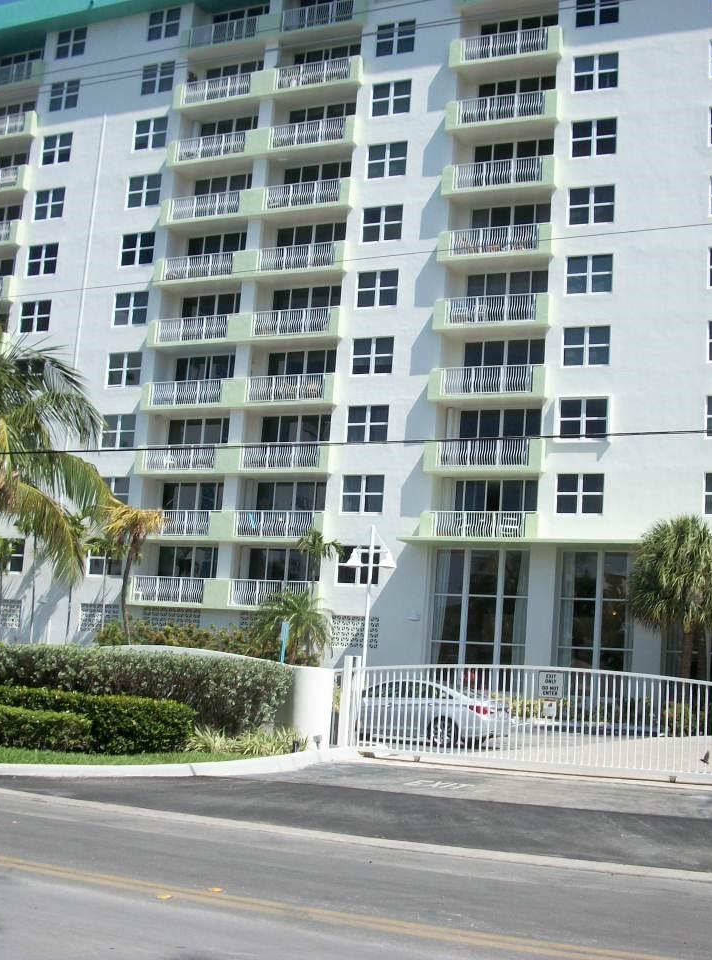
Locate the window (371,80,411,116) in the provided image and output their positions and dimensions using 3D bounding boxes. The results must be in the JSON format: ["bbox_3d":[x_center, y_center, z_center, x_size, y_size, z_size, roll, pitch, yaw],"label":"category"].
[{"bbox_3d":[1.439,-15.207,51.816,1.670,1.390,0.150,0,-10,25],"label":"window"}]

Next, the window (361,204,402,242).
[{"bbox_3d":[1.066,-10.017,50.911,1.670,1.390,0.150,0,-10,25],"label":"window"}]

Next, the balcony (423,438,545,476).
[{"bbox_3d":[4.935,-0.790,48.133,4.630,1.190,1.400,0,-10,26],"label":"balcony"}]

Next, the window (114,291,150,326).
[{"bbox_3d":[-9.781,-7.448,56.462,1.760,1.480,0.140,0,-10,26],"label":"window"}]

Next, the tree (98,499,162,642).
[{"bbox_3d":[-8.050,4.086,46.000,2.300,6.600,2.300,0,-10,26],"label":"tree"}]

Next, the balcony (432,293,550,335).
[{"bbox_3d":[5.179,-6.096,48.225,4.500,1.210,1.000,0,-10,25],"label":"balcony"}]

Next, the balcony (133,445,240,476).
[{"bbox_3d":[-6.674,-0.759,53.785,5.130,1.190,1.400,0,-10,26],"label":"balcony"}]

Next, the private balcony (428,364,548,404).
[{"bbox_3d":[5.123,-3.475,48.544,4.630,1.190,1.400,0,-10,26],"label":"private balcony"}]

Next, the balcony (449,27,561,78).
[{"bbox_3d":[5.873,-16.495,50.048,4.500,1.200,1.000,0,-10,25],"label":"balcony"}]

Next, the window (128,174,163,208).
[{"bbox_3d":[-9.210,-12.561,56.361,1.680,1.420,0.150,0,-10,26],"label":"window"}]

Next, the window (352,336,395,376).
[{"bbox_3d":[0.672,-4.834,50.824,1.760,1.480,0.140,0,-10,26],"label":"window"}]

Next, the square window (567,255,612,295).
[{"bbox_3d":[8.466,-7.388,46.863,1.670,1.390,0.150,0,-10,25],"label":"square window"}]

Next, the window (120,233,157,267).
[{"bbox_3d":[-9.385,-9.942,55.921,1.670,1.390,0.150,0,-10,25],"label":"window"}]

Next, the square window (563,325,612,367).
[{"bbox_3d":[8.270,-4.761,46.272,1.680,1.420,0.150,0,-10,26],"label":"square window"}]

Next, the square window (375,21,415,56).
[{"bbox_3d":[1.623,-17.767,52.289,1.670,1.390,0.150,0,-10,25],"label":"square window"}]

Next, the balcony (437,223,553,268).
[{"bbox_3d":[5.359,-8.734,48.666,4.500,1.210,1.000,0,-10,25],"label":"balcony"}]

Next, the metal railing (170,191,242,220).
[{"bbox_3d":[-6.453,-11.642,55.057,3.630,1.099,0.100,0,-10,26],"label":"metal railing"}]

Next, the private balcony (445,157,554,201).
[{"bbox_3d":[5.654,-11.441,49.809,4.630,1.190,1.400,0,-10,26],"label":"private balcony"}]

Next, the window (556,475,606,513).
[{"bbox_3d":[7.897,0.522,45.431,1.680,1.420,0.150,0,-10,26],"label":"window"}]

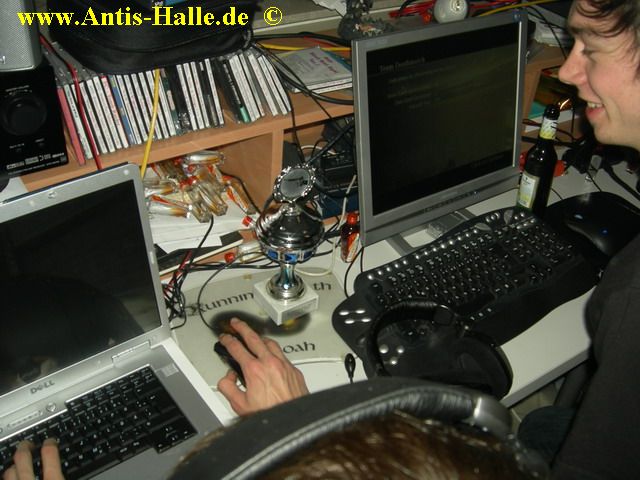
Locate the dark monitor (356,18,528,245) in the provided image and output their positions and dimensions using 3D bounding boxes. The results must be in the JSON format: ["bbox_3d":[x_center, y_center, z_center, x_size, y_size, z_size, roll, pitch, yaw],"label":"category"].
[{"bbox_3d":[0.205,-0.200,1.234,0.390,0.409,0.175,-19,37,-28],"label":"dark monitor"}]

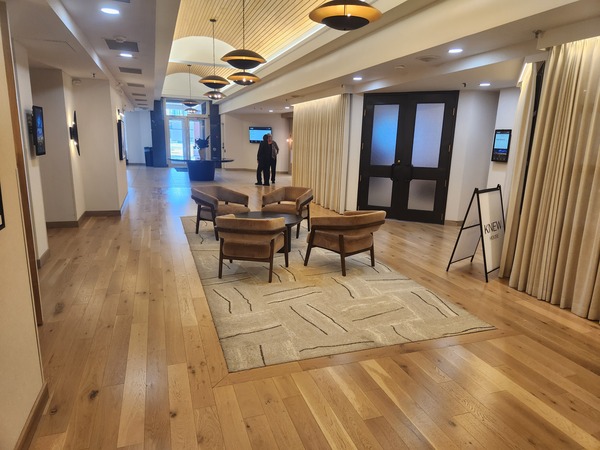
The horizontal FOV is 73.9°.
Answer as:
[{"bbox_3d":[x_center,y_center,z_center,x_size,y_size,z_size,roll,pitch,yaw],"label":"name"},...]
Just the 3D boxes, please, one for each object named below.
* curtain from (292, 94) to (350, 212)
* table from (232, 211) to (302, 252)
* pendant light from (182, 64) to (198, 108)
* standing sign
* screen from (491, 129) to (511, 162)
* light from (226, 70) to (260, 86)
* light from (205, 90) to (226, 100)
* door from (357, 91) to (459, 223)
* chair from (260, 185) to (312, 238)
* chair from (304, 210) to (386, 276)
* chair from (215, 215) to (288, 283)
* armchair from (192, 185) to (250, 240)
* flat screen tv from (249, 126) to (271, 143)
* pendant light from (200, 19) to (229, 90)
[{"bbox_3d":[0.440,-1.839,10.197,0.220,2.570,3.500,-3,13,-20],"label":"curtain"},{"bbox_3d":[-0.471,0.113,5.709,1.010,0.435,1.010,1,12,0],"label":"table"},{"bbox_3d":[-4.487,-5.632,16.301,0.770,1.690,0.770,-3,13,-20],"label":"pendant light"},{"bbox_3d":[2.224,0.059,4.808,0.650,1.060,0.510,-9,16,-40],"label":"standing sign"},{"bbox_3d":[3.458,-1.344,6.798,0.060,0.534,0.346,-3,13,-20],"label":"screen"},{"bbox_3d":[-0.967,-2.511,6.857,0.579,0.258,0.579,-3,13,-20],"label":"light"},{"bbox_3d":[-2.367,-3.605,11.137,0.630,0.226,0.630,-3,13,-20],"label":"light"},{"bbox_3d":[2.014,-1.279,7.704,1.720,2.446,0.100,6,13,20],"label":"door"},{"bbox_3d":[-0.206,-0.240,6.994,0.760,0.740,0.750,8,14,27],"label":"chair"},{"bbox_3d":[0.582,0.175,5.133,0.760,0.740,0.750,-9,16,-41],"label":"chair"},{"bbox_3d":[-0.524,0.208,4.605,0.740,0.710,0.690,3,12,8],"label":"chair"},{"bbox_3d":[-1.338,-0.219,6.775,0.750,0.740,0.760,10,15,36],"label":"armchair"},{"bbox_3d":[-1.904,-4.287,19.092,1.250,0.730,0.080,7,13,26],"label":"flat screen tv"},{"bbox_3d":[-2.343,-4.660,10.912,0.850,1.802,0.850,-3,13,-20],"label":"pendant light"}]

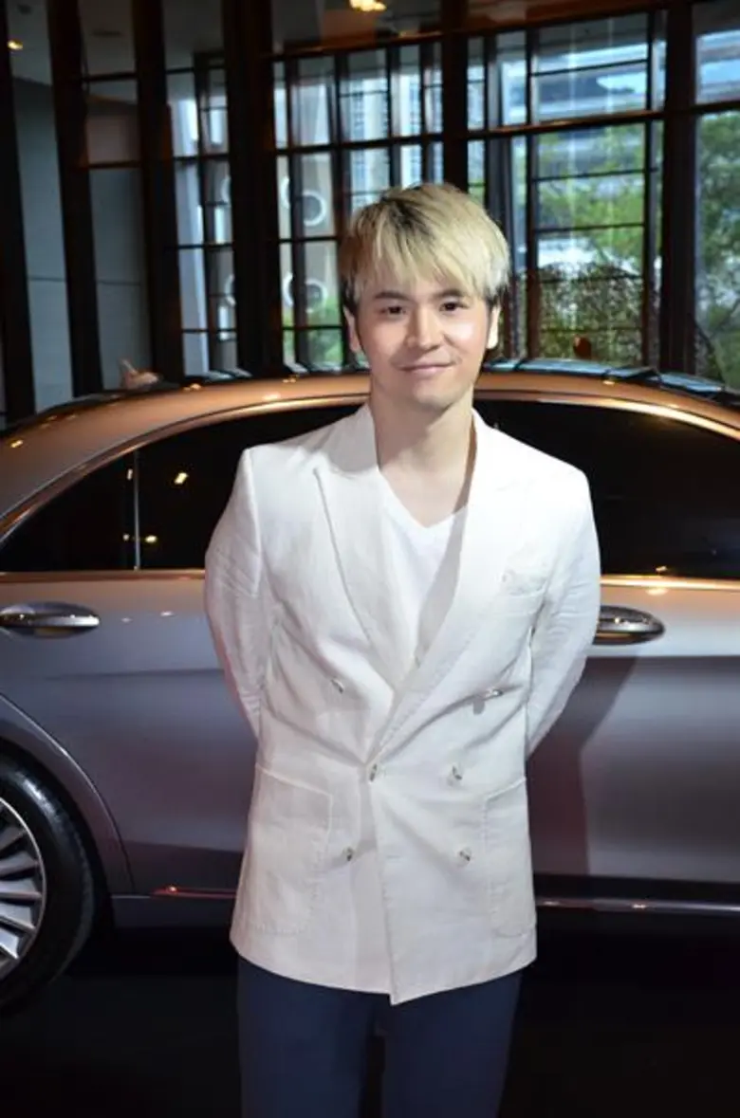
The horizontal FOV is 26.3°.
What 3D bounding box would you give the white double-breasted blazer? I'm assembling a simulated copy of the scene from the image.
[{"bbox_3d":[0.039,0.168,2.022,0.505,0.730,0.300,-1,11,-9],"label":"white double-breasted blazer"}]

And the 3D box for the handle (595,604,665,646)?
[{"bbox_3d":[0.496,0.140,3.285,0.228,0.082,0.050,0,11,7],"label":"handle"}]

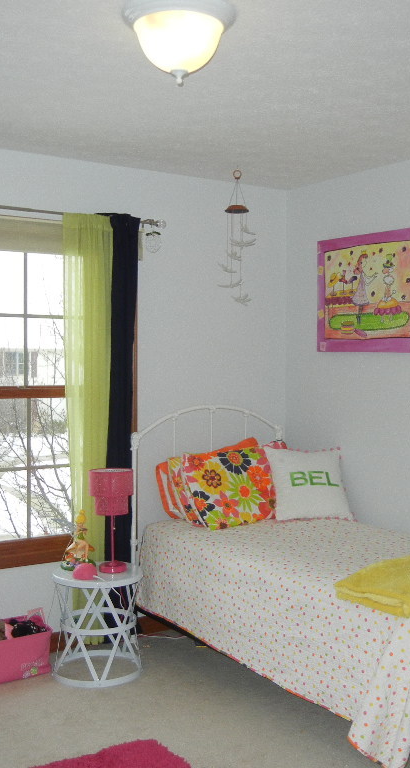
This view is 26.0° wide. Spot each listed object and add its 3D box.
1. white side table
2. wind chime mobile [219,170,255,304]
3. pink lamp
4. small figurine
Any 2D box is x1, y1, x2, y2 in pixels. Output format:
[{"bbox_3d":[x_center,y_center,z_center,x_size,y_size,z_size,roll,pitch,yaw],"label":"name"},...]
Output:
[{"bbox_3d":[-0.495,1.098,4.117,0.416,0.472,0.416,0,1,0],"label":"white side table"},{"bbox_3d":[0.167,-0.748,4.549,0.196,0.685,0.196,0,1,0],"label":"wind chime mobile"},{"bbox_3d":[-0.435,0.647,4.210,0.208,0.473,0.208,0,2,0],"label":"pink lamp"},{"bbox_3d":[-0.606,0.745,4.260,0.165,0.275,0.140,-1,2,-22],"label":"small figurine"}]

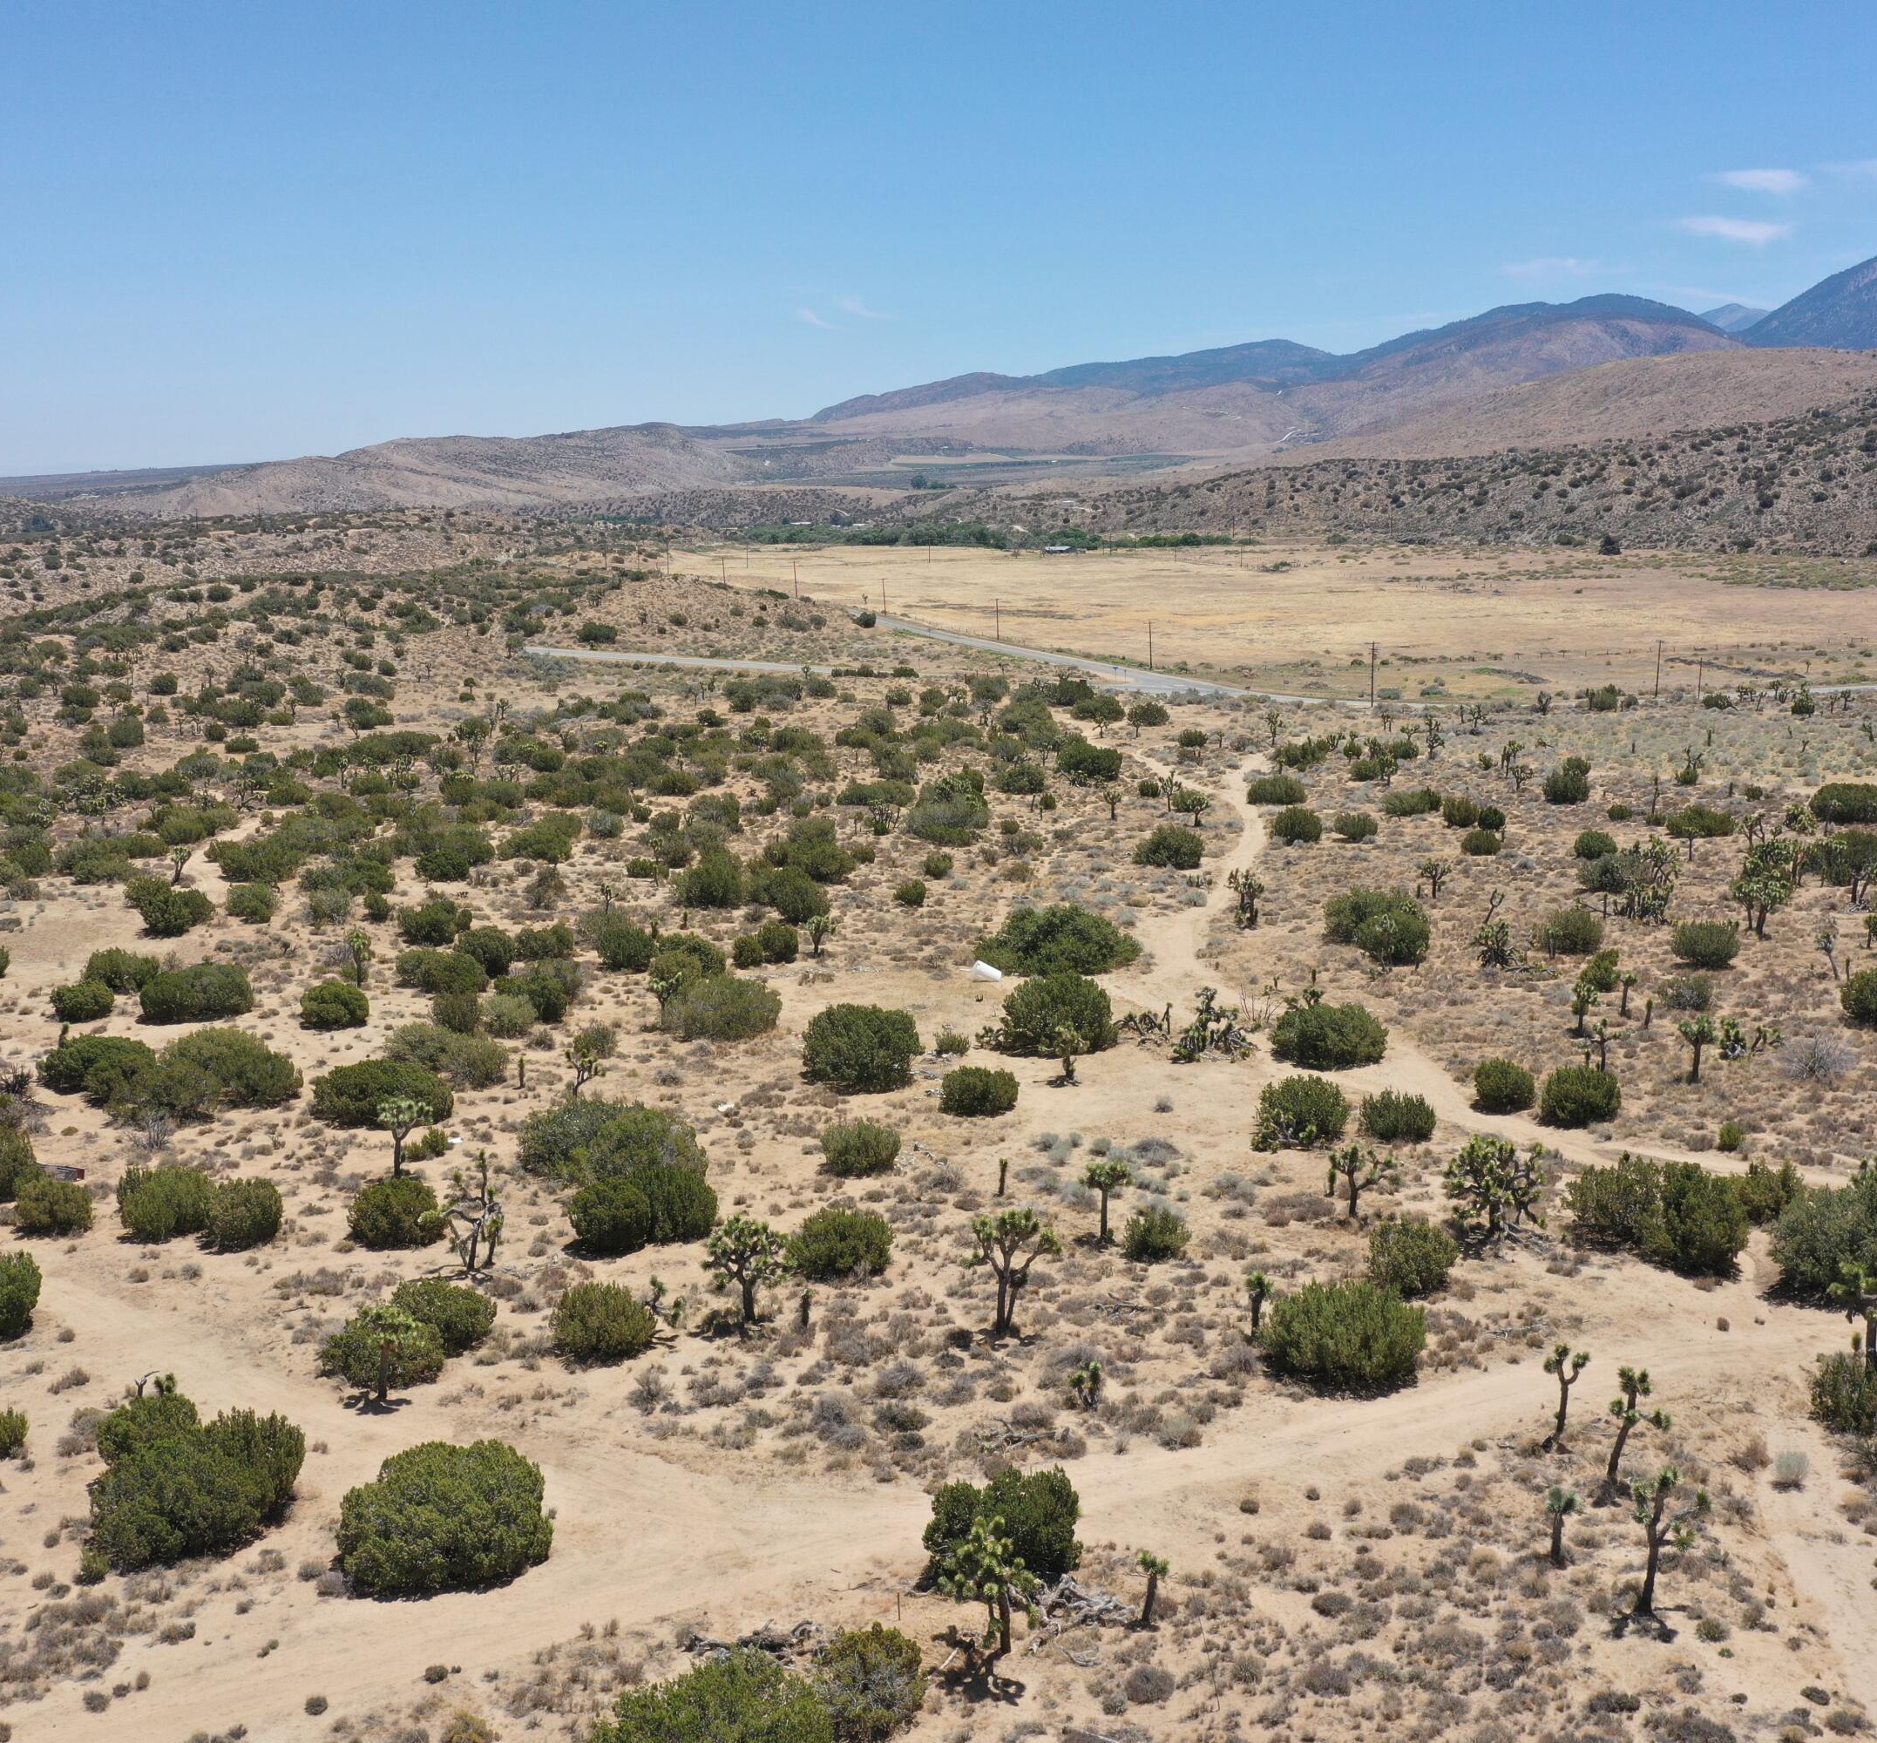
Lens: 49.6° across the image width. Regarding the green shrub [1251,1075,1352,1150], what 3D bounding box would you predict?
[{"bbox_3d":[16.904,11.073,94.329,4.476,3.038,4.252,2,12,10],"label":"green shrub"}]

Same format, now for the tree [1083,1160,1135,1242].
[{"bbox_3d":[6.184,12.027,74.182,1.860,3.180,1.760,1,11,5],"label":"tree"}]

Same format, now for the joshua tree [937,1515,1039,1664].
[{"bbox_3d":[1.326,19.163,54.059,2.706,3.739,2.436,0,11,2],"label":"joshua tree"}]

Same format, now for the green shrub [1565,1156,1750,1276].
[{"bbox_3d":[25.457,12.178,72.118,6.180,3.700,4.020,4,12,20],"label":"green shrub"}]

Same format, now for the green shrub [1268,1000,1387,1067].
[{"bbox_3d":[20.943,8.757,109.249,6.134,3.098,5.521,2,11,11],"label":"green shrub"}]

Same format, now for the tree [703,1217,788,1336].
[{"bbox_3d":[-6.687,14.081,70.778,2.968,3.965,2.820,-2,12,-6],"label":"tree"}]

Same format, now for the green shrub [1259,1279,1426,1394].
[{"bbox_3d":[14.154,16.250,71.284,5.678,2.883,5.110,2,11,12],"label":"green shrub"}]

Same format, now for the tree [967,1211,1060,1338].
[{"bbox_3d":[2.421,13.039,66.067,3.050,4.400,2.750,0,11,2],"label":"tree"}]

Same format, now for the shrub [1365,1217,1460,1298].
[{"bbox_3d":[15.660,12.770,67.220,3.090,2.690,2.780,2,11,14],"label":"shrub"}]

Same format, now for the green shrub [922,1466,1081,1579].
[{"bbox_3d":[1.547,16.052,50.519,3.950,1.890,3.550,0,11,2],"label":"green shrub"}]

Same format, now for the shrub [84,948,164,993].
[{"bbox_3d":[-43.440,5.390,108.380,3.940,2.440,3.550,-5,12,-22],"label":"shrub"}]

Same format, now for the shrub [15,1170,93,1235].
[{"bbox_3d":[-35.843,13.431,82.432,2.950,2.255,2.802,-5,13,-24],"label":"shrub"}]

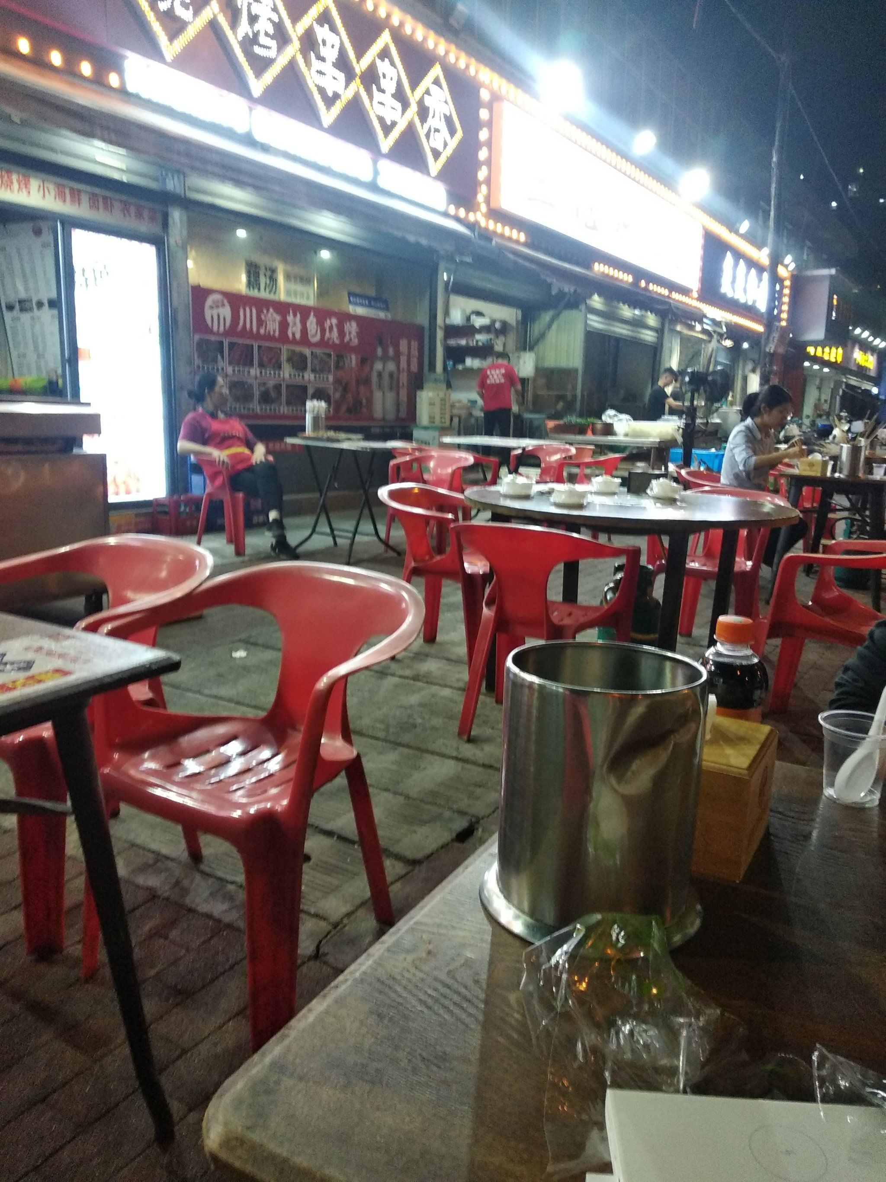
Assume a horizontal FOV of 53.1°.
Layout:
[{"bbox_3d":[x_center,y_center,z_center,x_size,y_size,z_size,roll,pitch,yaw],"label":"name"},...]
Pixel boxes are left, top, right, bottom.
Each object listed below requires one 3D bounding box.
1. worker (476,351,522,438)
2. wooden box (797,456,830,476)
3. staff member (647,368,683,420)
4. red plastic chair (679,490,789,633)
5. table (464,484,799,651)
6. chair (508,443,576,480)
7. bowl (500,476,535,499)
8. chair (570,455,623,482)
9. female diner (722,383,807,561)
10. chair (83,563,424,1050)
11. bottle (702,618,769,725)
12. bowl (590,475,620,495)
[{"bbox_3d":[0.632,-1.928,10.357,0.520,1.680,0.360,3,11,6],"label":"worker"},{"bbox_3d":[2.154,-0.727,5.179,0.130,0.095,0.130,10,14,37],"label":"wooden box"},{"bbox_3d":[2.521,-1.768,10.354,0.460,1.640,0.480,4,11,13],"label":"staff member"},{"bbox_3d":[1.311,-0.097,4.224,0.560,0.745,0.530,8,13,32],"label":"red plastic chair"},{"bbox_3d":[0.707,0.007,3.584,1.267,0.750,1.267,1,11,0],"label":"table"},{"bbox_3d":[0.947,-1.039,8.620,0.560,0.745,0.530,10,14,37],"label":"chair"},{"bbox_3d":[0.291,-0.409,3.442,0.125,0.085,0.125,1,11,0],"label":"bowl"},{"bbox_3d":[1.186,-0.731,7.270,0.530,0.745,0.560,7,12,27],"label":"chair"},{"bbox_3d":[1.825,-0.575,5.050,0.520,1.180,0.440,6,12,21],"label":"female diner"},{"bbox_3d":[-0.354,0.348,1.803,0.600,0.730,0.585,7,13,27],"label":"chair"},{"bbox_3d":[0.246,0.102,0.767,0.060,0.160,0.060,1,11,0],"label":"bottle"},{"bbox_3d":[0.661,-0.431,3.620,0.122,0.075,0.122,1,11,0],"label":"bowl"}]

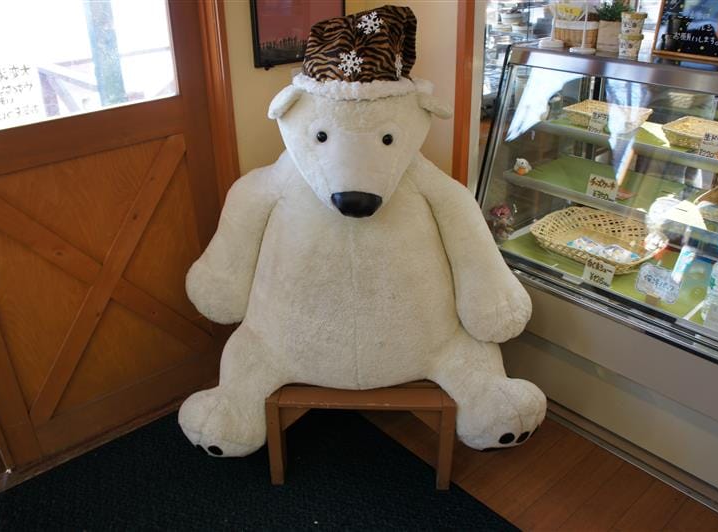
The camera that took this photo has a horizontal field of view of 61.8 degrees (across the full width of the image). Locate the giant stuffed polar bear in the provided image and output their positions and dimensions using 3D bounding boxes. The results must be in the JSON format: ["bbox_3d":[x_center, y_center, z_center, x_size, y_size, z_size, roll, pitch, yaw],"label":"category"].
[{"bbox_3d":[0.010,-0.058,1.851,1.140,1.360,0.620,0,27,0],"label":"giant stuffed polar bear"}]

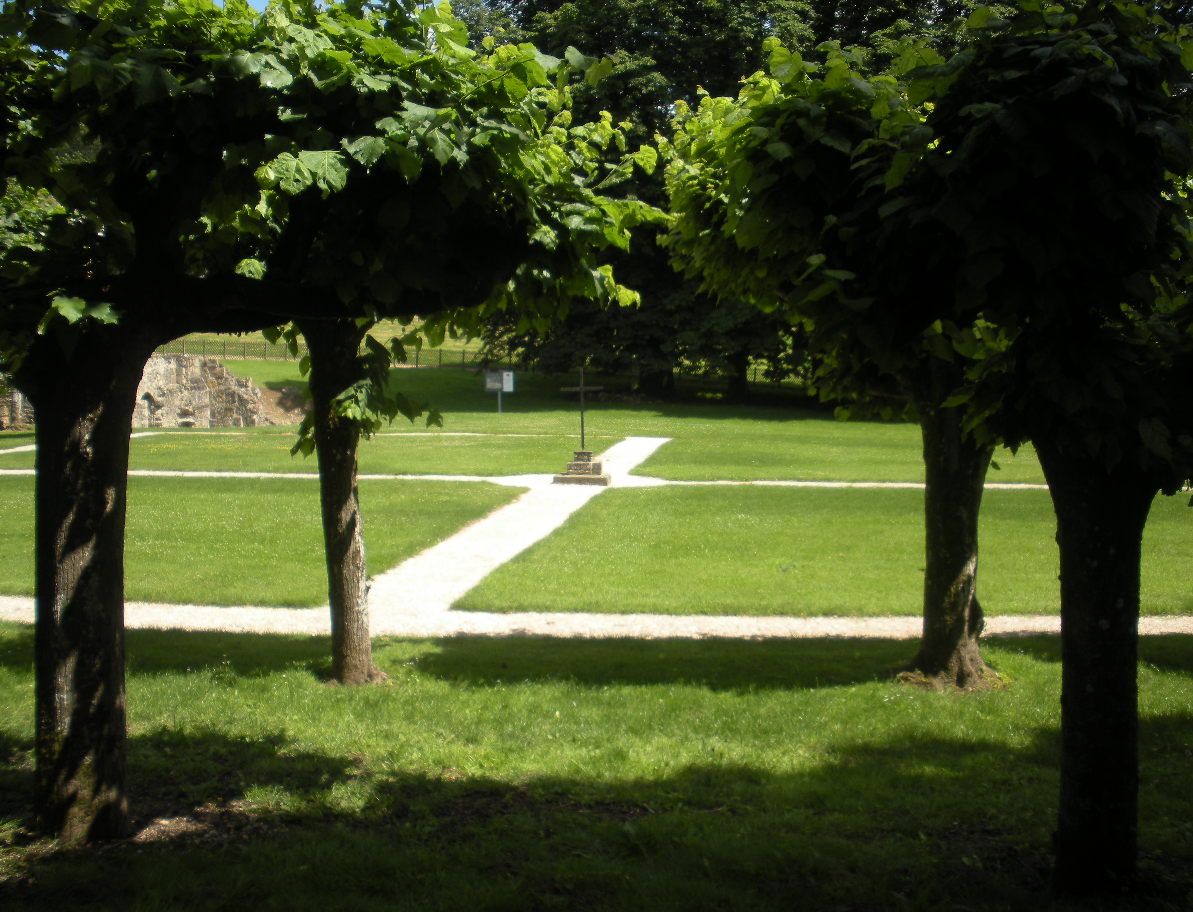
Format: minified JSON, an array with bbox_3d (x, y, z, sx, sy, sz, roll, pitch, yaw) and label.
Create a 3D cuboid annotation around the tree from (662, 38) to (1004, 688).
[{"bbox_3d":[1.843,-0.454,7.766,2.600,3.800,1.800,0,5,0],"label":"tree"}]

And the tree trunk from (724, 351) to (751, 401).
[{"bbox_3d":[5.481,-3.064,47.845,0.900,1.950,0.850,0,5,0],"label":"tree trunk"}]

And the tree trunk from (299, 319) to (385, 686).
[{"bbox_3d":[-1.607,0.287,7.674,0.460,2.240,0.400,0,5,0],"label":"tree trunk"}]

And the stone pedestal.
[{"bbox_3d":[-0.247,0.179,20.590,0.880,0.520,0.880,1,5,9],"label":"stone pedestal"}]

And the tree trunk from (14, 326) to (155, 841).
[{"bbox_3d":[-2.215,0.538,5.295,0.530,2.170,0.480,0,5,0],"label":"tree trunk"}]

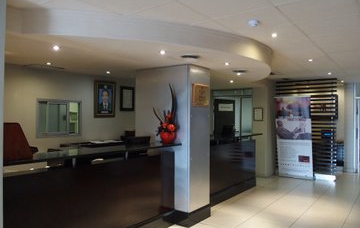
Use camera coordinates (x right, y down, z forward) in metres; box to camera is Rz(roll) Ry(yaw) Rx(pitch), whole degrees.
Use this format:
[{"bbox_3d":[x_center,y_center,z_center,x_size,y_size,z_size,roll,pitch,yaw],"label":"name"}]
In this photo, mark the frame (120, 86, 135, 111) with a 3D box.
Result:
[{"bbox_3d":[-1.046,-0.302,5.915,0.030,0.495,0.395,-1,-1,37],"label":"frame"}]

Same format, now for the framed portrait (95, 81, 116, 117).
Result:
[{"bbox_3d":[-1.383,-0.269,5.460,0.035,0.685,0.505,-1,-1,37],"label":"framed portrait"}]

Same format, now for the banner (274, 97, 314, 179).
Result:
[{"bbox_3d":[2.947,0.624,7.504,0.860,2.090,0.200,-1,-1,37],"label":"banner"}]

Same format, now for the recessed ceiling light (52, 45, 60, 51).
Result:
[{"bbox_3d":[-1.349,-0.715,3.180,0.090,0.030,0.090,-1,-1,37],"label":"recessed ceiling light"}]

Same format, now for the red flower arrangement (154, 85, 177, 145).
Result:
[{"bbox_3d":[-0.219,0.001,4.190,0.250,0.870,0.310,-1,-1,37],"label":"red flower arrangement"}]

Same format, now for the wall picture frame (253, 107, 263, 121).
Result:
[{"bbox_3d":[2.091,0.018,7.773,0.260,0.340,0.025,-1,-1,37],"label":"wall picture frame"}]

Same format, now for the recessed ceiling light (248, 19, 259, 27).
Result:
[{"bbox_3d":[0.720,-0.889,2.853,0.105,0.050,0.105,0,-1,0],"label":"recessed ceiling light"}]

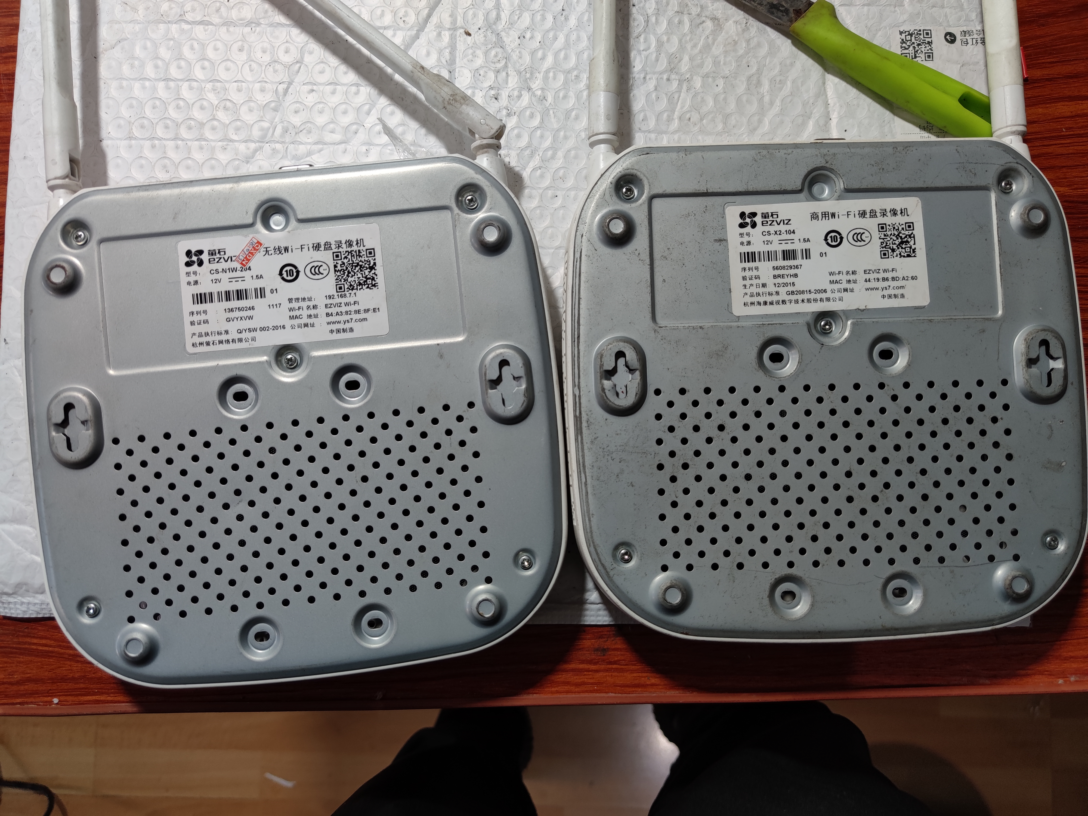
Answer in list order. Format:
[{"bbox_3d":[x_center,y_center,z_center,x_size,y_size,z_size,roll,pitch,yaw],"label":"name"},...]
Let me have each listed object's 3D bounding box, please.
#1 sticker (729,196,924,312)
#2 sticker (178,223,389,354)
[{"bbox_3d":[0.115,-0.062,0.319,0.080,0.001,0.045,-3,86,-1],"label":"sticker"},{"bbox_3d":[-0.104,-0.048,0.315,0.080,0.001,0.045,-5,88,-3],"label":"sticker"}]

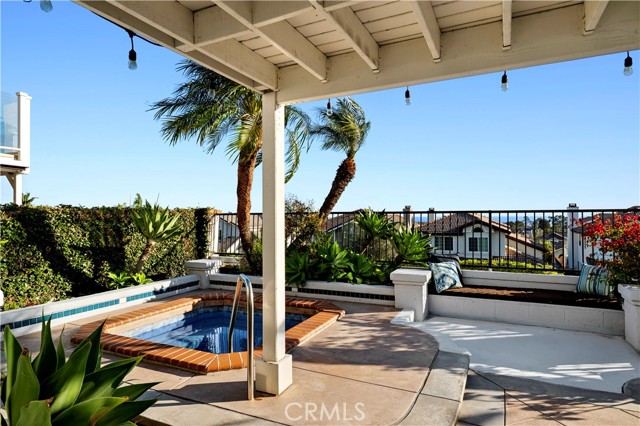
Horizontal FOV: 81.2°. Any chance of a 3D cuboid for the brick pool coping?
[{"bbox_3d":[-1.254,1.373,4.724,2.611,0.100,2.611,0,0,24],"label":"brick pool coping"}]

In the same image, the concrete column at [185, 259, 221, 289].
[{"bbox_3d":[-2.280,1.209,7.360,0.505,0.485,0.505,0,0,25],"label":"concrete column"}]

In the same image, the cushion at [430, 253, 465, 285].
[{"bbox_3d":[2.132,0.977,6.253,0.500,0.520,0.160,0,-19,-16],"label":"cushion"}]

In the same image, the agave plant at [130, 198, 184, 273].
[{"bbox_3d":[-3.000,0.430,6.900,0.920,1.360,0.850,0,0,-23],"label":"agave plant"}]

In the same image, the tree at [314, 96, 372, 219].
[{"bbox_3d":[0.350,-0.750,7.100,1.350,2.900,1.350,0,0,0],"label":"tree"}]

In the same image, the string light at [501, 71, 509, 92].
[{"bbox_3d":[1.179,-0.839,2.380,0.046,0.140,0.046,0,0,0],"label":"string light"}]

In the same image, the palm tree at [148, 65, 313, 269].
[{"bbox_3d":[-1.750,-0.950,7.600,3.150,4.350,2.800,0,0,-13],"label":"palm tree"}]

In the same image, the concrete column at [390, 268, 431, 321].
[{"bbox_3d":[1.406,1.245,5.700,0.530,0.672,0.530,0,0,25],"label":"concrete column"}]

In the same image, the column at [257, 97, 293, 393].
[{"bbox_3d":[-0.375,0.230,3.060,0.213,2.400,0.213,0,0,25],"label":"column"}]

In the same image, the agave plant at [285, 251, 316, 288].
[{"bbox_3d":[-0.375,1.010,6.750,0.630,0.680,0.600,0,0,0],"label":"agave plant"}]

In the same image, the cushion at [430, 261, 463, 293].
[{"bbox_3d":[2.055,1.032,6.064,0.490,0.490,0.160,0,-23,-26],"label":"cushion"}]

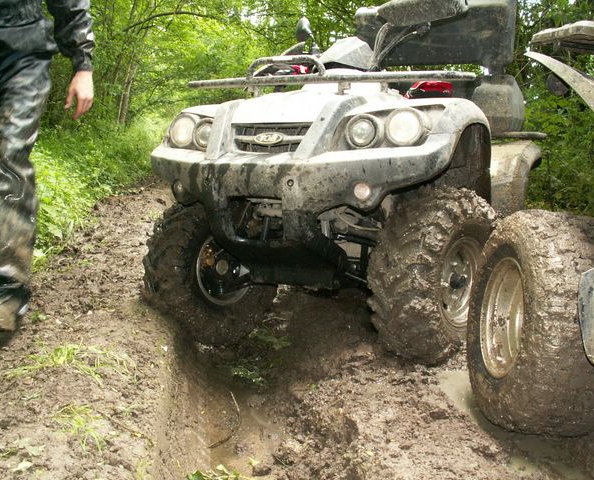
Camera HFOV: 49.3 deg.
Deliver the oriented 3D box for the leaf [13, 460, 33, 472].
[{"bbox_3d":[-0.596,0.493,1.409,0.040,0.010,0.038,-1,10,0],"label":"leaf"}]

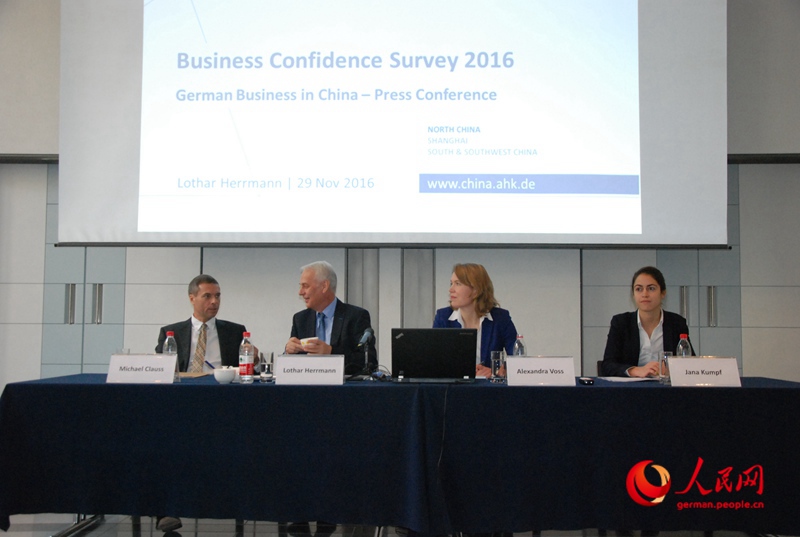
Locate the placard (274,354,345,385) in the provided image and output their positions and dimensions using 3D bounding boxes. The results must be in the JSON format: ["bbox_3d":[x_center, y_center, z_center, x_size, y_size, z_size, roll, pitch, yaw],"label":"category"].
[{"bbox_3d":[-0.396,0.445,3.624,0.295,0.123,0.110,0,-4,-1],"label":"placard"}]

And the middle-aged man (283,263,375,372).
[{"bbox_3d":[-0.348,0.624,4.139,0.480,1.320,0.700,-1,-4,14],"label":"middle-aged man"}]

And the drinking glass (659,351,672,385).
[{"bbox_3d":[1.198,0.449,3.710,0.061,0.140,0.061,0,-4,0],"label":"drinking glass"}]

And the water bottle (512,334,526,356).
[{"bbox_3d":[0.556,0.416,3.822,0.065,0.214,0.065,0,-4,0],"label":"water bottle"}]

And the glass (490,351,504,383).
[{"bbox_3d":[0.442,0.446,3.720,0.060,0.140,0.060,0,-4,0],"label":"glass"}]

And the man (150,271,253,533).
[{"bbox_3d":[-1.013,0.655,4.237,0.540,1.265,0.700,1,-4,-10],"label":"man"}]

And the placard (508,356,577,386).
[{"bbox_3d":[0.621,0.449,3.614,0.295,0.123,0.110,0,-4,0],"label":"placard"}]

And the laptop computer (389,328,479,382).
[{"bbox_3d":[0.154,0.394,3.728,0.370,0.243,0.345,0,-4,0],"label":"laptop computer"}]

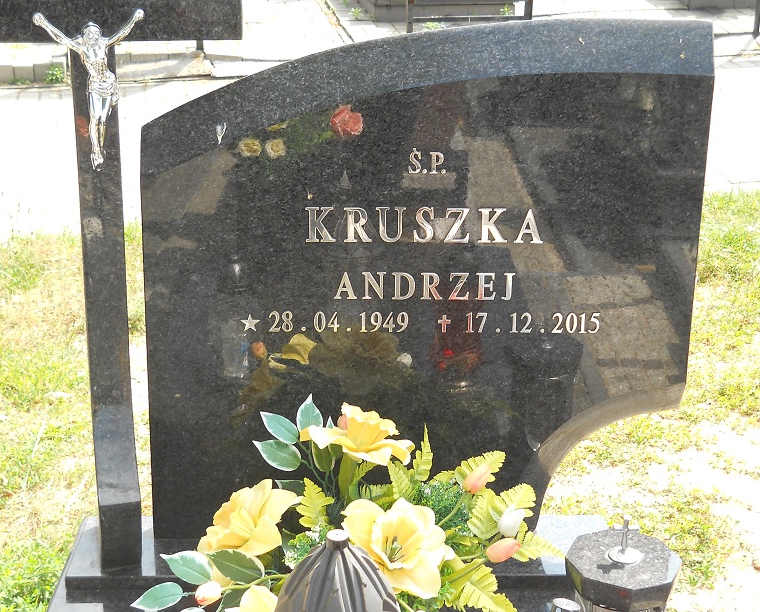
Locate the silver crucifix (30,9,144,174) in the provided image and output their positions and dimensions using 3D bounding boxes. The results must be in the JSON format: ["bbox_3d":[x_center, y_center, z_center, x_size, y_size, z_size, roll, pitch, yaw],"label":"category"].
[{"bbox_3d":[-0.431,-0.321,1.680,0.164,0.240,0.040,1,19,-1],"label":"silver crucifix"}]

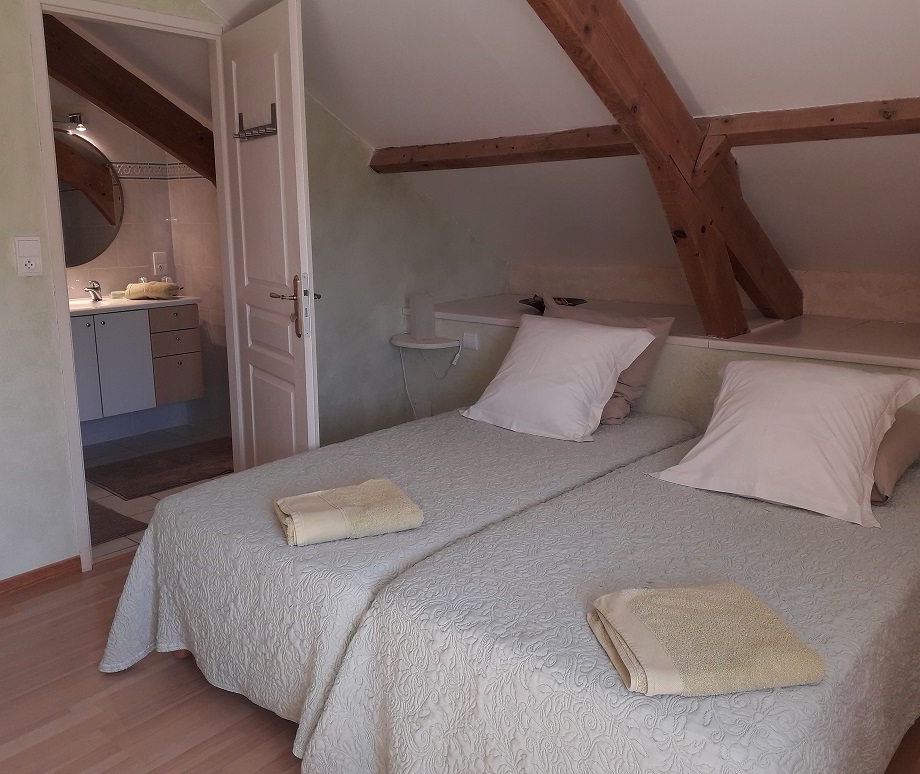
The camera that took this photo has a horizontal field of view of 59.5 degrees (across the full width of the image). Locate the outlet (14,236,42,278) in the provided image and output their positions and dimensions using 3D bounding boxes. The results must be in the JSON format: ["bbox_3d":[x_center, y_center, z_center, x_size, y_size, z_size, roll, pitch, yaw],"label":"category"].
[{"bbox_3d":[-1.495,-0.451,2.796,0.015,0.136,0.081,10,15,40],"label":"outlet"}]

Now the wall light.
[{"bbox_3d":[-2.186,-1.472,4.478,0.110,0.110,0.190,10,15,40],"label":"wall light"}]

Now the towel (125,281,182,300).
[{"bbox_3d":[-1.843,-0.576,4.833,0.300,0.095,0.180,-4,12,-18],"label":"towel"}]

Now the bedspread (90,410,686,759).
[{"bbox_3d":[-0.056,0.494,2.818,1.024,0.487,1.937,10,15,40],"label":"bedspread"}]

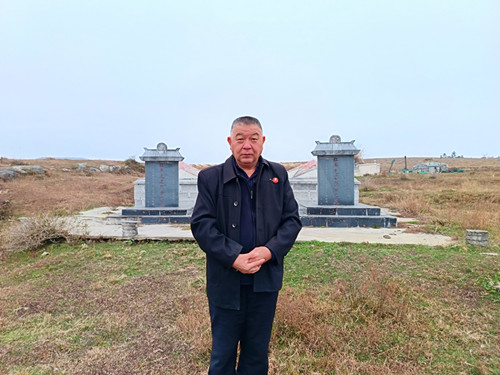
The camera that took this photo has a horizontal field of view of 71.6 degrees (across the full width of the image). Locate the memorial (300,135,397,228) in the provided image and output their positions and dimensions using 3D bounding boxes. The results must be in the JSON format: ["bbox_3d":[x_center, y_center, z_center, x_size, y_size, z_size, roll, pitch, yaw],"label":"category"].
[{"bbox_3d":[2.187,-0.210,8.300,2.154,2.126,1.300,0,3,0],"label":"memorial"}]

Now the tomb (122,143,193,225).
[{"bbox_3d":[-2.288,-0.163,8.978,1.951,2.019,1.150,0,3,0],"label":"tomb"}]

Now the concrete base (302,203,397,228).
[{"bbox_3d":[2.187,0.662,8.344,2.154,0.381,1.300,0,3,0],"label":"concrete base"}]

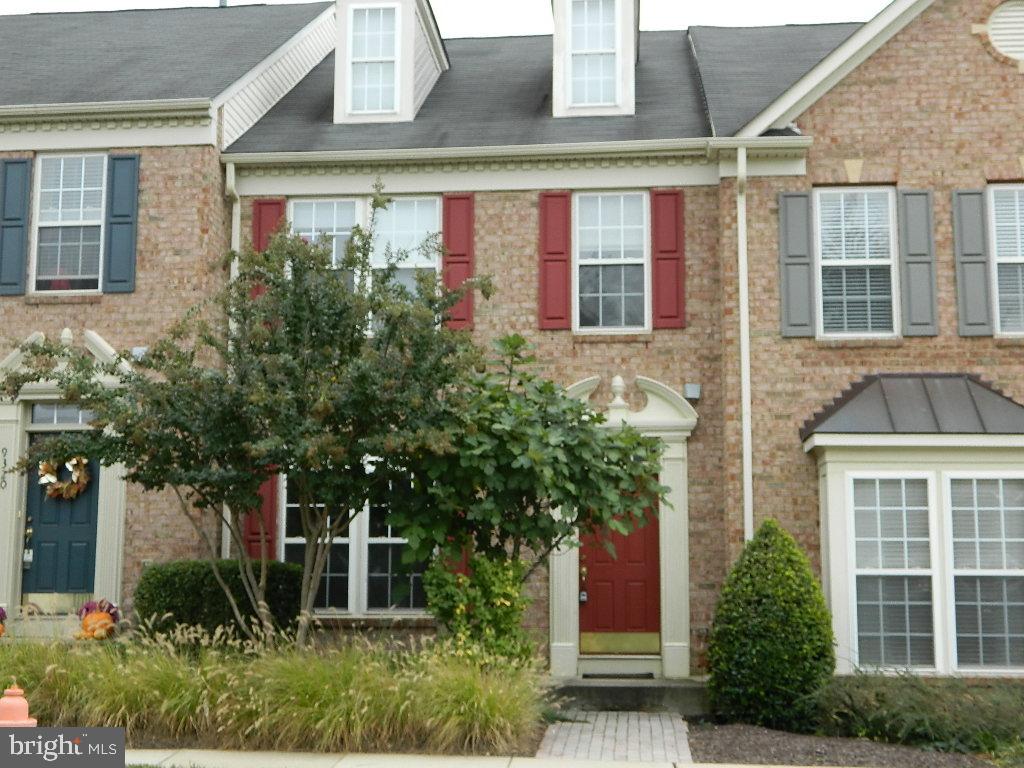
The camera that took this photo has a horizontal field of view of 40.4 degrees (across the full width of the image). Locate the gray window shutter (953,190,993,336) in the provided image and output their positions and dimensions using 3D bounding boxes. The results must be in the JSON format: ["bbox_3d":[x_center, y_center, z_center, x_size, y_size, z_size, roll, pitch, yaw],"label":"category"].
[{"bbox_3d":[4.958,-1.301,14.953,0.366,1.611,0.040,-1,-9,6],"label":"gray window shutter"}]

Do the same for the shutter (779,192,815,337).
[{"bbox_3d":[3.106,-1.305,15.148,0.365,1.618,0.040,-1,-9,6],"label":"shutter"}]

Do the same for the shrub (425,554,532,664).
[{"bbox_3d":[-0.340,2.470,14.610,1.114,1.327,1.000,-1,-9,6],"label":"shrub"}]

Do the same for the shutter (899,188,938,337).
[{"bbox_3d":[4.495,-1.338,15.429,0.389,1.655,0.050,-1,-8,6],"label":"shutter"}]

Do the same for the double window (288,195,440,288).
[{"bbox_3d":[-1.738,-1.394,16.455,1.840,1.686,0.100,-1,-8,6],"label":"double window"}]

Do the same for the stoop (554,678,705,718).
[{"bbox_3d":[1.170,3.299,14.733,1.753,0.277,1.400,-1,-8,6],"label":"stoop"}]

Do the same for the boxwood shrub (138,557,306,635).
[{"bbox_3d":[-3.025,2.307,14.408,1.674,0.949,0.900,-1,-9,6],"label":"boxwood shrub"}]

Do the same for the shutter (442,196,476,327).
[{"bbox_3d":[-0.622,-1.440,16.314,0.384,1.639,0.050,-1,-8,6],"label":"shutter"}]

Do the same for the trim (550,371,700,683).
[{"bbox_3d":[1.203,1.579,15.580,1.728,3.347,0.270,-1,-8,6],"label":"trim"}]

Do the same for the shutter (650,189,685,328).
[{"bbox_3d":[1.786,-1.426,15.864,0.372,1.607,0.040,-1,-9,6],"label":"shutter"}]

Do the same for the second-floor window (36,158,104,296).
[{"bbox_3d":[-5.147,-1.857,16.201,0.887,1.717,0.090,-1,-8,6],"label":"second-floor window"}]

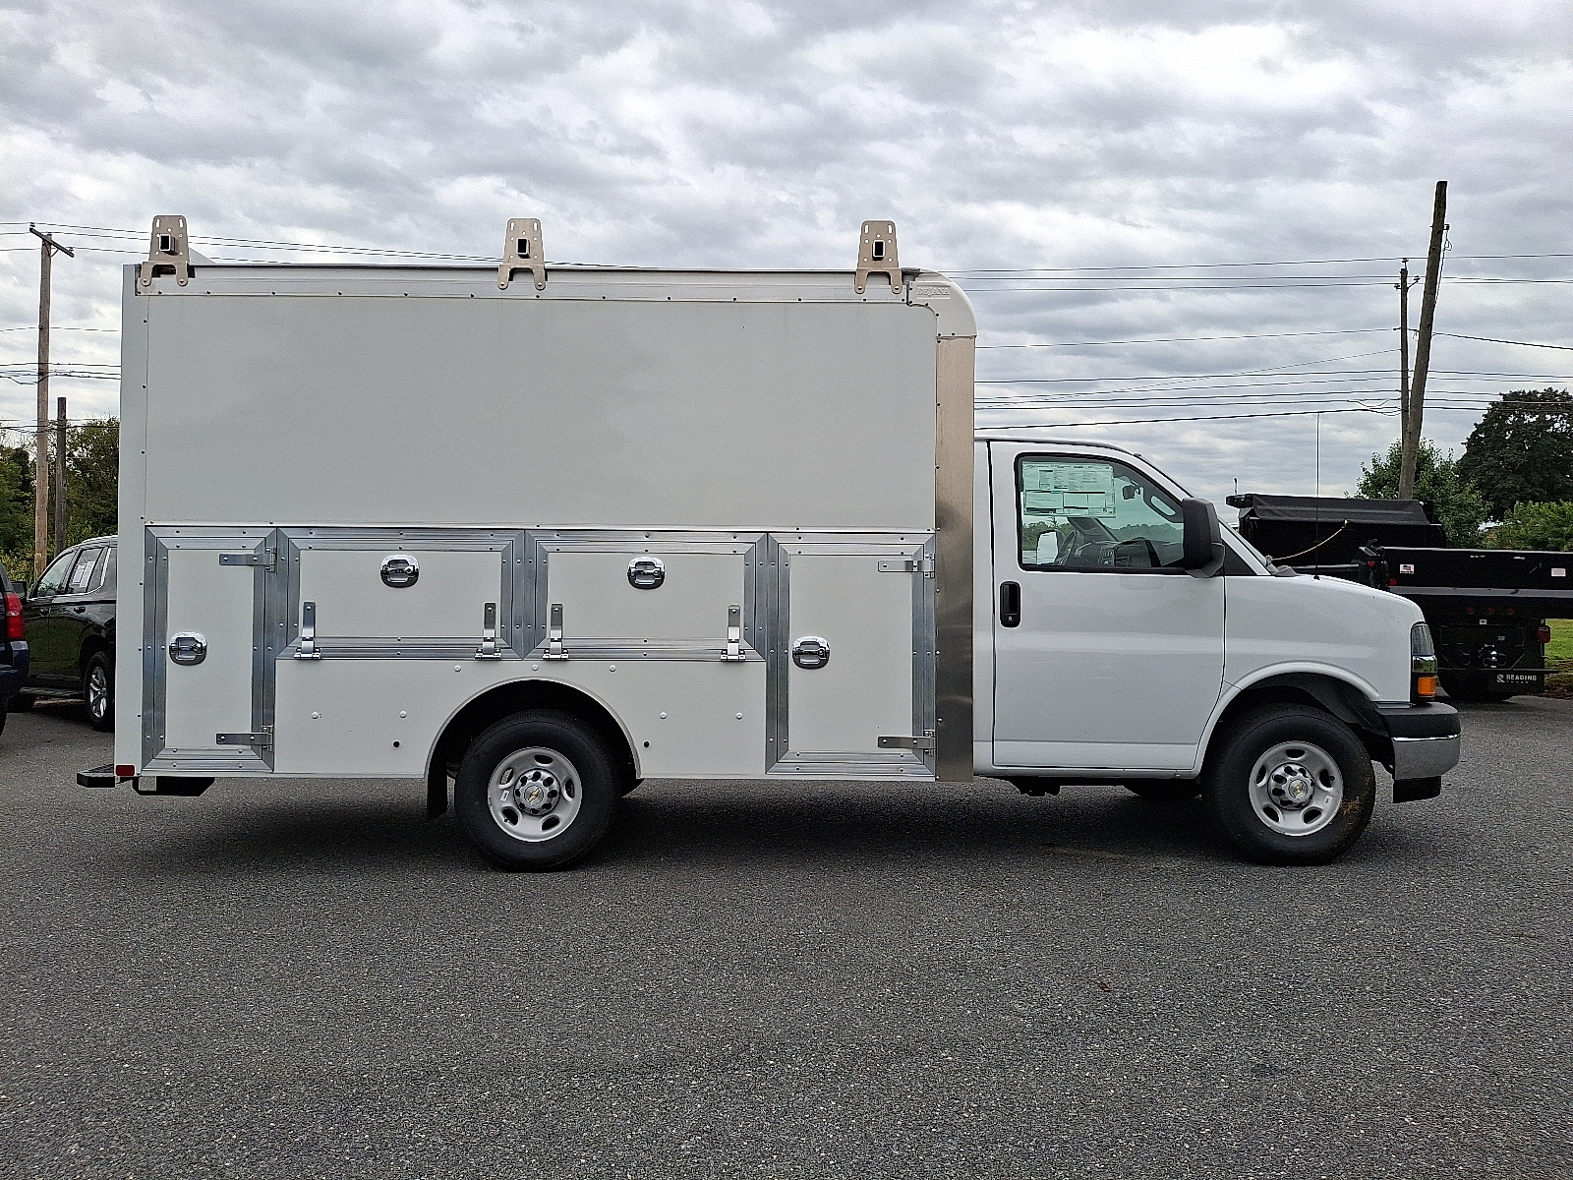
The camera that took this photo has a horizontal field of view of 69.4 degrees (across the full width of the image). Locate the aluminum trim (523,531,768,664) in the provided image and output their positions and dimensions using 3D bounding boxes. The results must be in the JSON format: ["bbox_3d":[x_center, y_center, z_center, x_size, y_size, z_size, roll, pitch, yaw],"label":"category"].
[{"bbox_3d":[-0.639,0.036,5.145,1.105,0.600,0.045,0,-1,0],"label":"aluminum trim"}]

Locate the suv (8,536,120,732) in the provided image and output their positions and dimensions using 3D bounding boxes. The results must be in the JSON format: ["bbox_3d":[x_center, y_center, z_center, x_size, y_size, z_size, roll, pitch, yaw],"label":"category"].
[{"bbox_3d":[-7.220,0.445,12.990,5.350,1.930,2.060,-1,-1,41],"label":"suv"}]

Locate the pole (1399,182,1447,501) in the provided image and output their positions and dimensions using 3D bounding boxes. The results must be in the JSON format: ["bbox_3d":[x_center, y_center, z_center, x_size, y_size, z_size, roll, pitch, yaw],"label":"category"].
[{"bbox_3d":[12.700,-3.350,23.000,0.300,9.900,0.300,7,-1,0],"label":"pole"}]

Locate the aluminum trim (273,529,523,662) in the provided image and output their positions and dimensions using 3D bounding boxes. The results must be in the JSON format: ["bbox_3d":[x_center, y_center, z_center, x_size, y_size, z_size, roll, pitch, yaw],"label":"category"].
[{"bbox_3d":[-1.749,0.014,5.145,1.100,0.600,0.045,0,-1,0],"label":"aluminum trim"}]

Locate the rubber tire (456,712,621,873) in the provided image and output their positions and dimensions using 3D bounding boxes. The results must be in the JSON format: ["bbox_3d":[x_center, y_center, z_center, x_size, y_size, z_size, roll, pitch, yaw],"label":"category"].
[{"bbox_3d":[-1.163,0.930,5.360,0.775,0.770,0.245,0,-1,0],"label":"rubber tire"}]

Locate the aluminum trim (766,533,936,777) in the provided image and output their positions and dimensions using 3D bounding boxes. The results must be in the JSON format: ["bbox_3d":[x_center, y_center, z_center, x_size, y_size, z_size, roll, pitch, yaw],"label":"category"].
[{"bbox_3d":[0.303,0.309,5.150,0.735,1.090,0.050,0,-1,0],"label":"aluminum trim"}]

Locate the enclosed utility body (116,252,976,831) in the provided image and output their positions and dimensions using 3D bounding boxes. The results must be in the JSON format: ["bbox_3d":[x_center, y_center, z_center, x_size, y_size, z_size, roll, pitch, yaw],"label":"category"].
[{"bbox_3d":[-1.088,-0.265,6.210,3.890,2.400,2.170,0,-1,0],"label":"enclosed utility body"}]

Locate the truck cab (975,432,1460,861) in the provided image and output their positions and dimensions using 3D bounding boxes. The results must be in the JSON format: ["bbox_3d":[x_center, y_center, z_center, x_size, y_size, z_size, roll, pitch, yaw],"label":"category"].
[{"bbox_3d":[2.100,0.265,6.200,2.480,2.090,2.120,0,-1,0],"label":"truck cab"}]

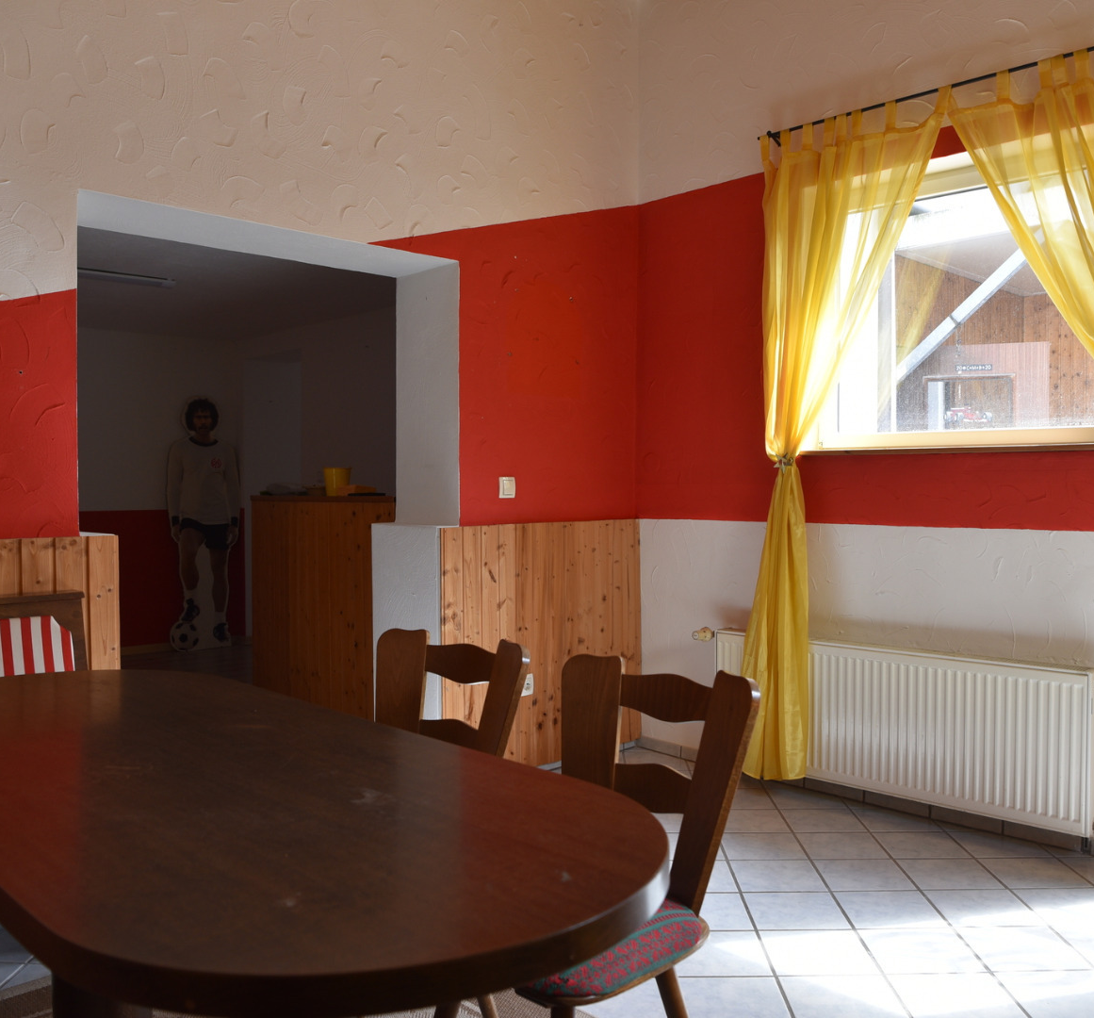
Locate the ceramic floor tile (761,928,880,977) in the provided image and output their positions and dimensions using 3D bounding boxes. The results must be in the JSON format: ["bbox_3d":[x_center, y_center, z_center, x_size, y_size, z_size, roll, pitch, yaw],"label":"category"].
[{"bbox_3d":[0.666,1.091,2.500,0.247,0.010,0.244,-1,1,1],"label":"ceramic floor tile"}]

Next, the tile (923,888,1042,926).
[{"bbox_3d":[1.167,1.076,2.728,0.247,0.010,0.244,-1,1,1],"label":"tile"}]

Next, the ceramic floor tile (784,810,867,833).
[{"bbox_3d":[0.959,1.081,3.520,0.250,0.010,0.250,0,1,2],"label":"ceramic floor tile"}]

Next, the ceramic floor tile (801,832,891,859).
[{"bbox_3d":[0.948,1.083,3.265,0.250,0.010,0.250,0,1,2],"label":"ceramic floor tile"}]

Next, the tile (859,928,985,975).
[{"bbox_3d":[0.920,1.087,2.505,0.250,0.010,0.250,0,1,2],"label":"tile"}]

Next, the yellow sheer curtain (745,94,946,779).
[{"bbox_3d":[1.016,-0.173,3.552,0.160,2.348,0.781,-2,2,-44],"label":"yellow sheer curtain"}]

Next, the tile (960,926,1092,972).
[{"bbox_3d":[1.163,1.083,2.491,0.247,0.010,0.244,-1,1,1],"label":"tile"}]

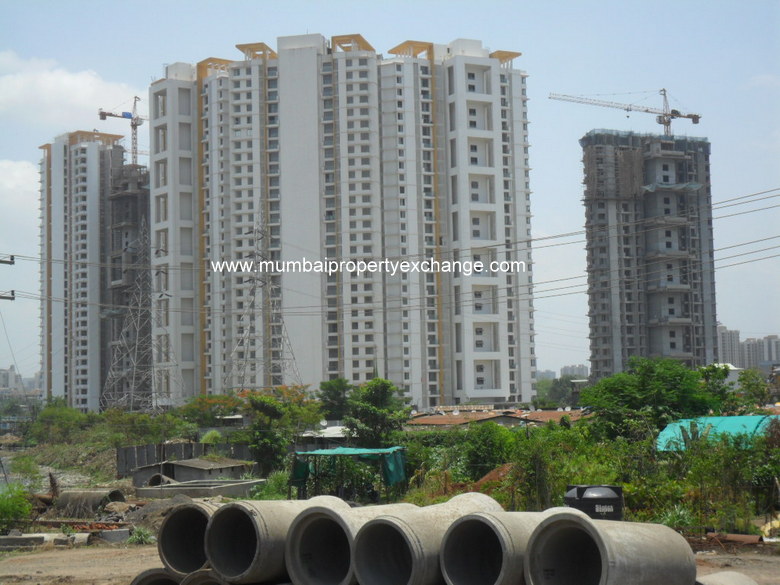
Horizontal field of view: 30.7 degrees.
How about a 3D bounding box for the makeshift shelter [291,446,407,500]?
[{"bbox_3d":[-1.741,7.718,59.564,4.750,2.415,4.000,-2,-5,6],"label":"makeshift shelter"}]

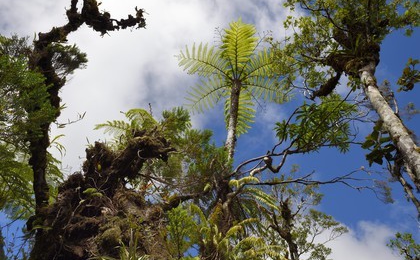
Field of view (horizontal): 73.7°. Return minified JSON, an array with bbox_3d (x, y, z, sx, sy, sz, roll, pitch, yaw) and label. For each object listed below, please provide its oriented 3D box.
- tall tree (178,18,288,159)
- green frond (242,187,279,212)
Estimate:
[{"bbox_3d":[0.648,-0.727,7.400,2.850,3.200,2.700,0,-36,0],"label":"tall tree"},{"bbox_3d":[0.992,1.346,5.500,0.700,0.400,0.300,0,-36,0],"label":"green frond"}]

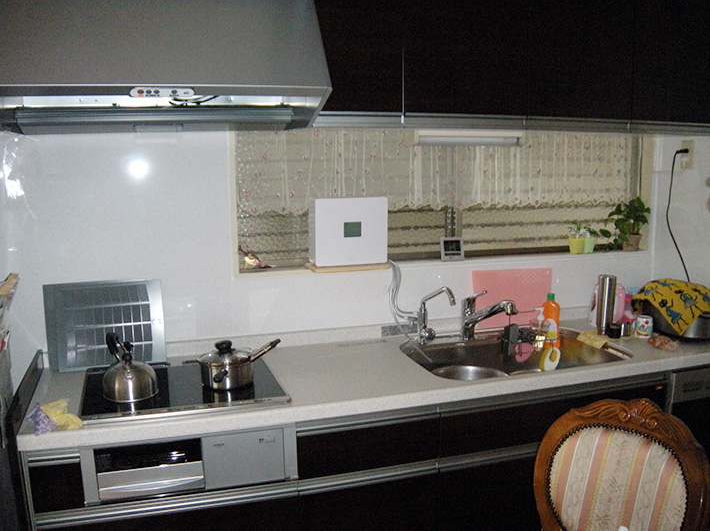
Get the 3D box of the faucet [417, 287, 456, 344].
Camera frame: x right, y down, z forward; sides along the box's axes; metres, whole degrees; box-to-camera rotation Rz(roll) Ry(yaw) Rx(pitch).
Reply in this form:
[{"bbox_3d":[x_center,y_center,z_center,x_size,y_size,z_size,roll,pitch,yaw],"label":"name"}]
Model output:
[{"bbox_3d":[0.308,0.193,2.727,0.054,0.234,0.198,-8,10,-42],"label":"faucet"}]

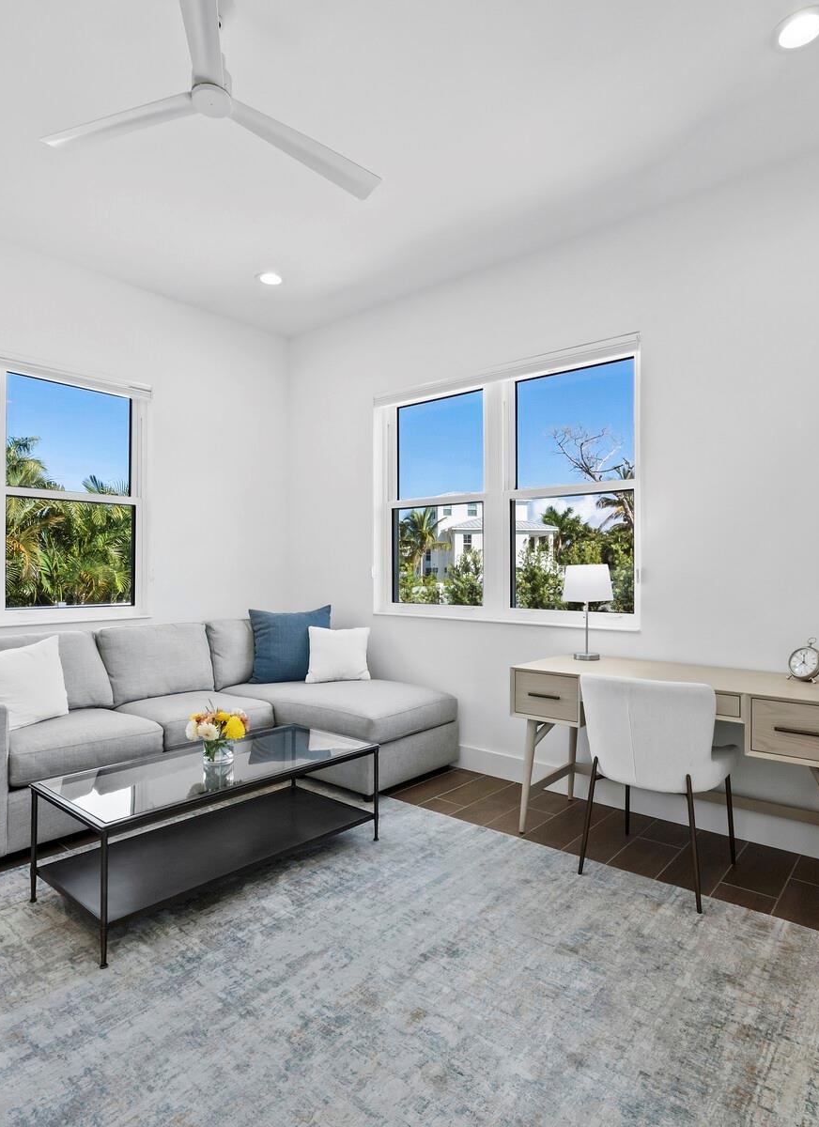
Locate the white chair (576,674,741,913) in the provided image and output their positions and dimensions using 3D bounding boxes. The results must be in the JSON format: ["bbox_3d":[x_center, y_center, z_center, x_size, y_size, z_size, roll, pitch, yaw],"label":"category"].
[{"bbox_3d":[1.054,0.864,2.519,0.520,0.815,0.550,0,-1,39],"label":"white chair"}]

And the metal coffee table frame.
[{"bbox_3d":[-0.772,1.052,2.530,0.570,0.435,1.220,0,-1,40],"label":"metal coffee table frame"}]

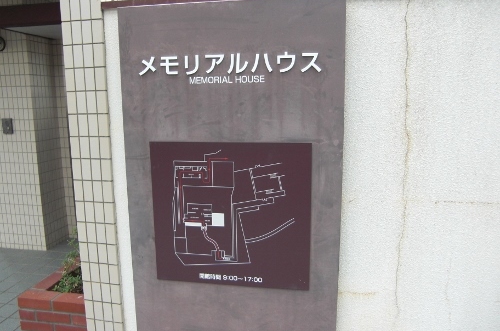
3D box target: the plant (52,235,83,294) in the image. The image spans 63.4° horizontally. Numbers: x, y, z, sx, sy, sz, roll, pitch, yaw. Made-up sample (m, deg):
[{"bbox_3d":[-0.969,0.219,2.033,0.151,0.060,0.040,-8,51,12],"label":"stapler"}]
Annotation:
[{"bbox_3d":[-1.099,0.601,2.538,0.260,0.310,0.290,1,10,10],"label":"plant"}]

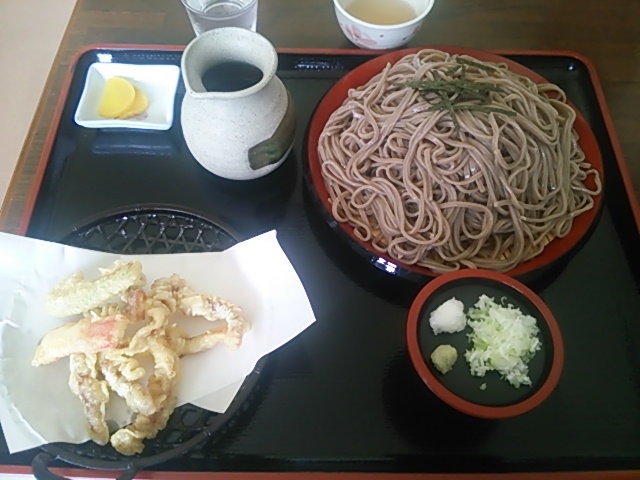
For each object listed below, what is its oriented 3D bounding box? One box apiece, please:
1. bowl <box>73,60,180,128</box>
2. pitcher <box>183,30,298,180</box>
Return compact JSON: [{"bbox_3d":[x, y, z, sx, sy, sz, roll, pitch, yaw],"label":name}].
[{"bbox_3d":[-0.165,-0.121,0.485,0.082,0.021,0.073,3,61,2],"label":"bowl"},{"bbox_3d":[-0.061,-0.097,0.424,0.084,0.104,0.086,0,61,0],"label":"pitcher"}]

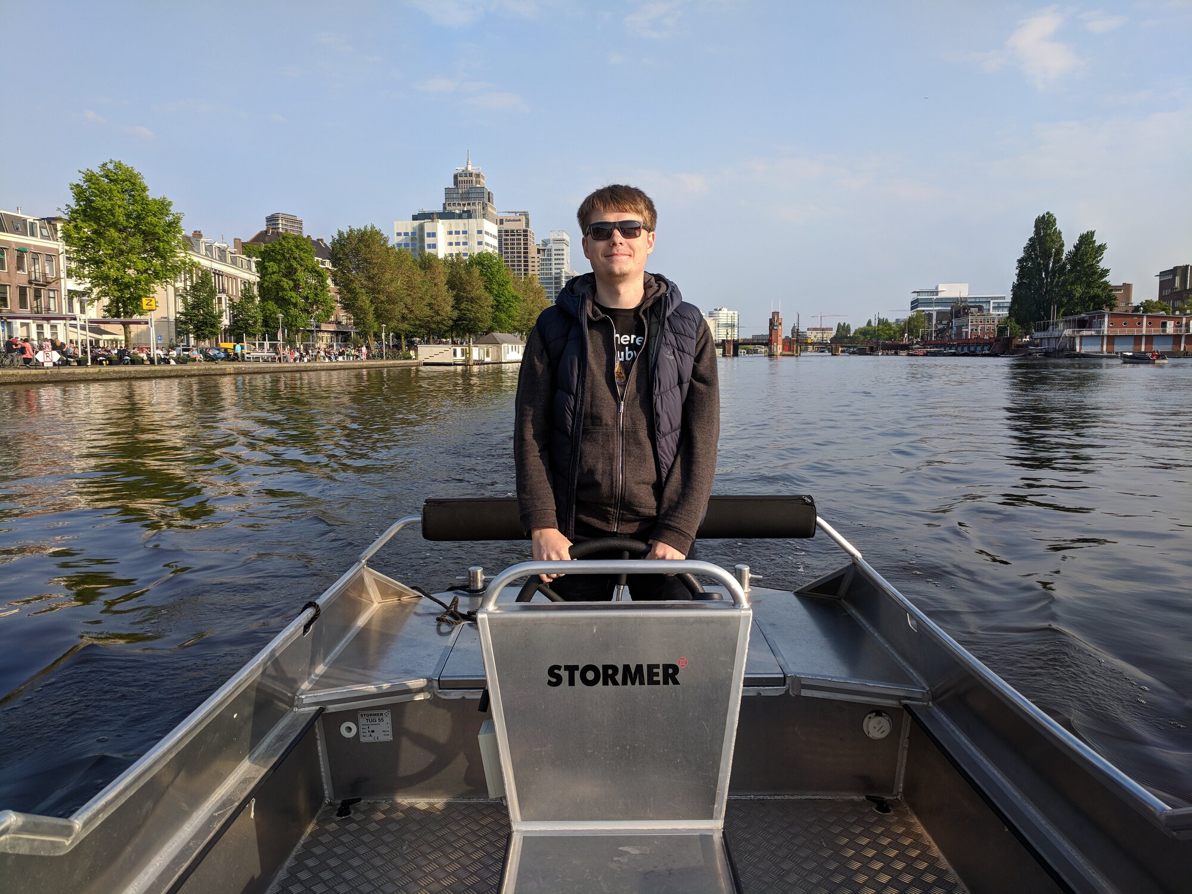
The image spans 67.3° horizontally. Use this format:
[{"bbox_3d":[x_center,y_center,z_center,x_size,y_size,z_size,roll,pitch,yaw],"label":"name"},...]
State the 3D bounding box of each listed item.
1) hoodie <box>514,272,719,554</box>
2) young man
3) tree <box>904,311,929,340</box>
[{"bbox_3d":[0.054,-0.103,2.362,0.555,0.721,0.450,0,6,0],"label":"hoodie"},{"bbox_3d":[0.054,0.223,2.377,0.555,1.810,0.530,0,6,0],"label":"young man"},{"bbox_3d":[101.183,-35.954,282.782,8.000,13.545,8.000,0,6,0],"label":"tree"}]

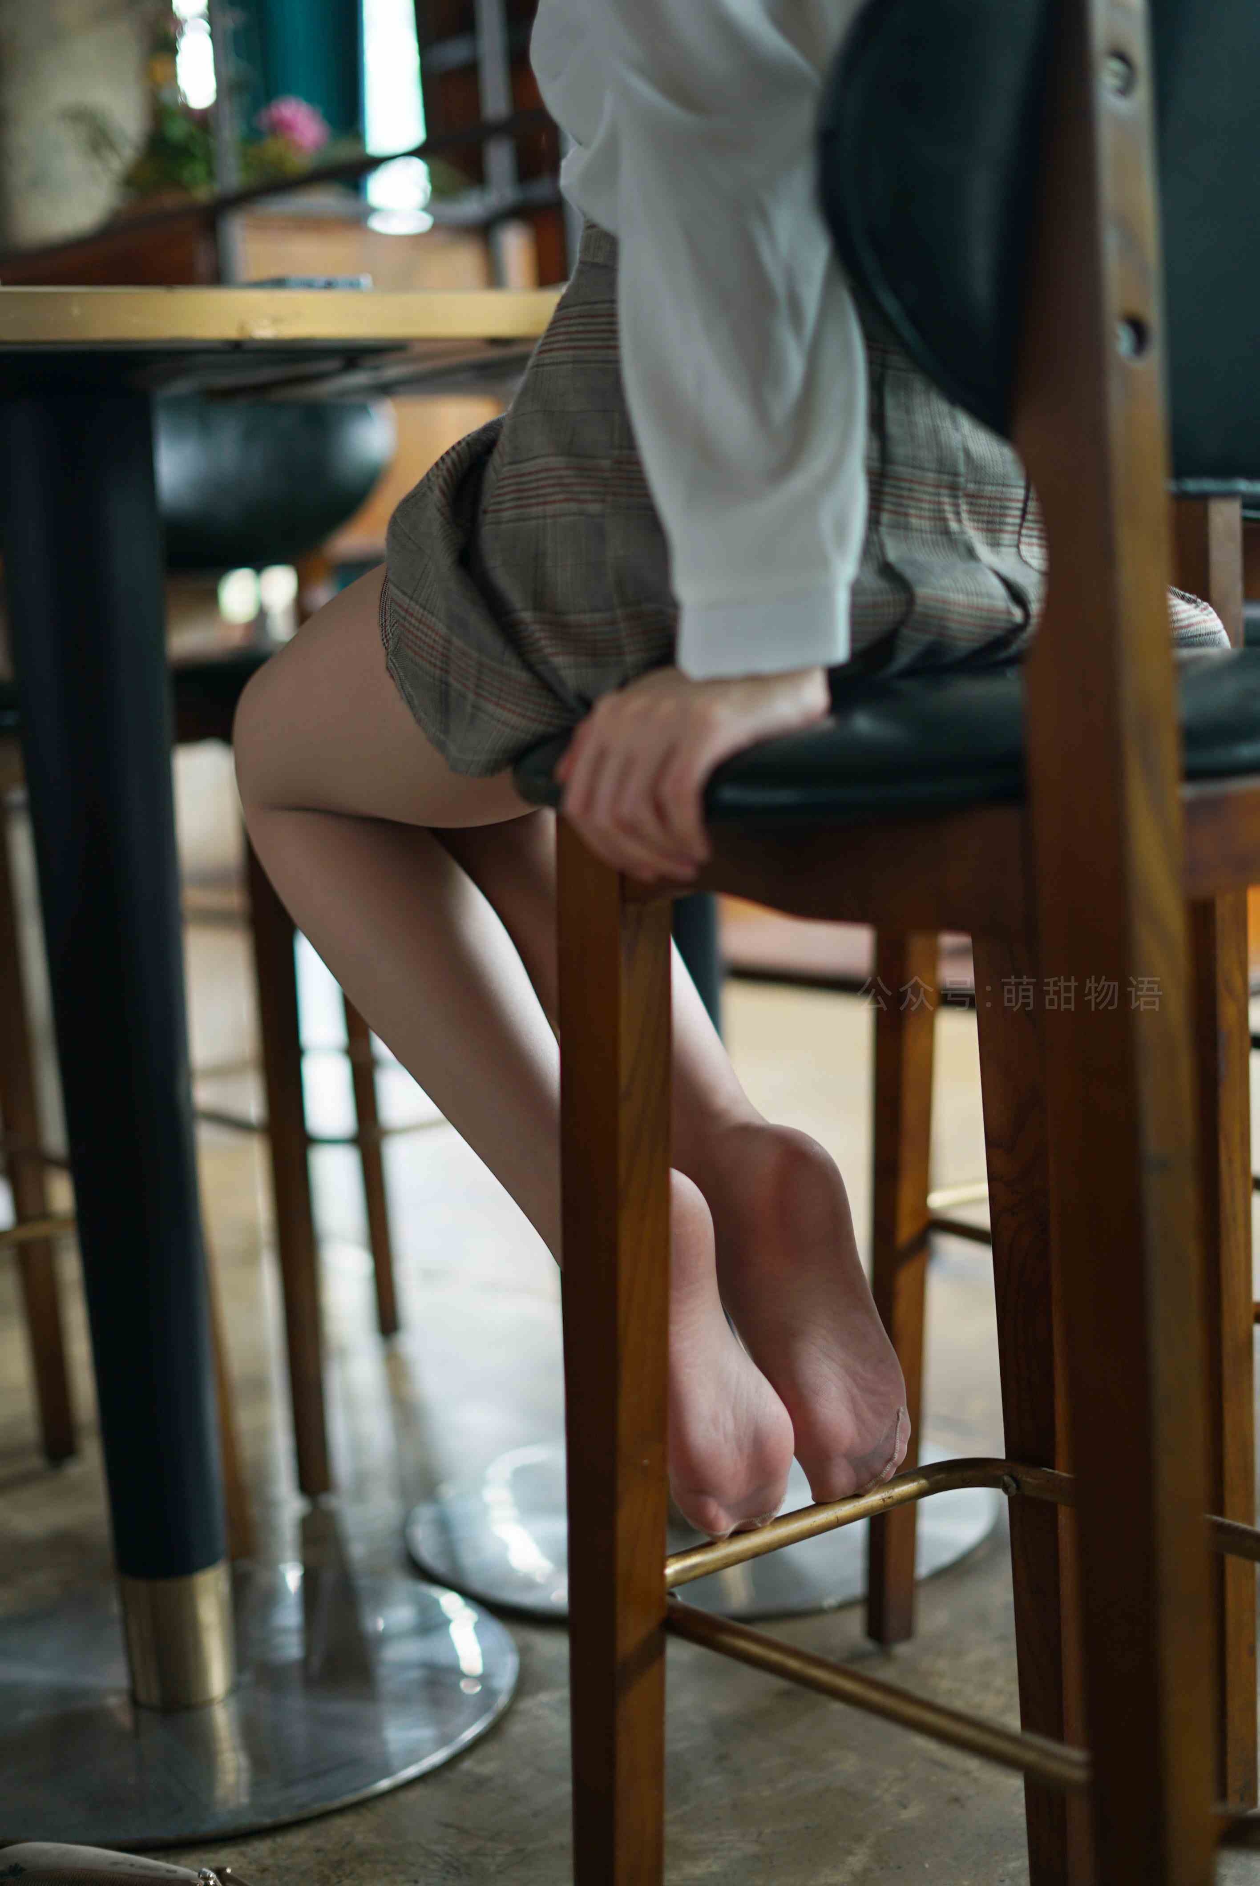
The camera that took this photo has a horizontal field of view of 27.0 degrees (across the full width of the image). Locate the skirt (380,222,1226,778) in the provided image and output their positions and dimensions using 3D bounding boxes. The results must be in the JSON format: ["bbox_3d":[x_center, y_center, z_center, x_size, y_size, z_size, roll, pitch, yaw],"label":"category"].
[{"bbox_3d":[0.081,-0.237,1.363,0.410,0.280,0.370,3,9,40],"label":"skirt"}]

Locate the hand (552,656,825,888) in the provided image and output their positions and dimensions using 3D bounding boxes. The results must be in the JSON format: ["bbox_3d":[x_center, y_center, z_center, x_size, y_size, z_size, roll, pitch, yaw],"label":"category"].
[{"bbox_3d":[0.025,-0.079,1.192,0.125,0.098,0.085,0,8,25],"label":"hand"}]

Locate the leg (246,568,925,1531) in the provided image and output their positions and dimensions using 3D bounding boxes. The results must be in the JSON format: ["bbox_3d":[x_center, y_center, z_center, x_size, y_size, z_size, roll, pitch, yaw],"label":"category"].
[{"bbox_3d":[-0.026,0.048,1.475,0.400,0.530,0.230,3,9,40],"label":"leg"}]

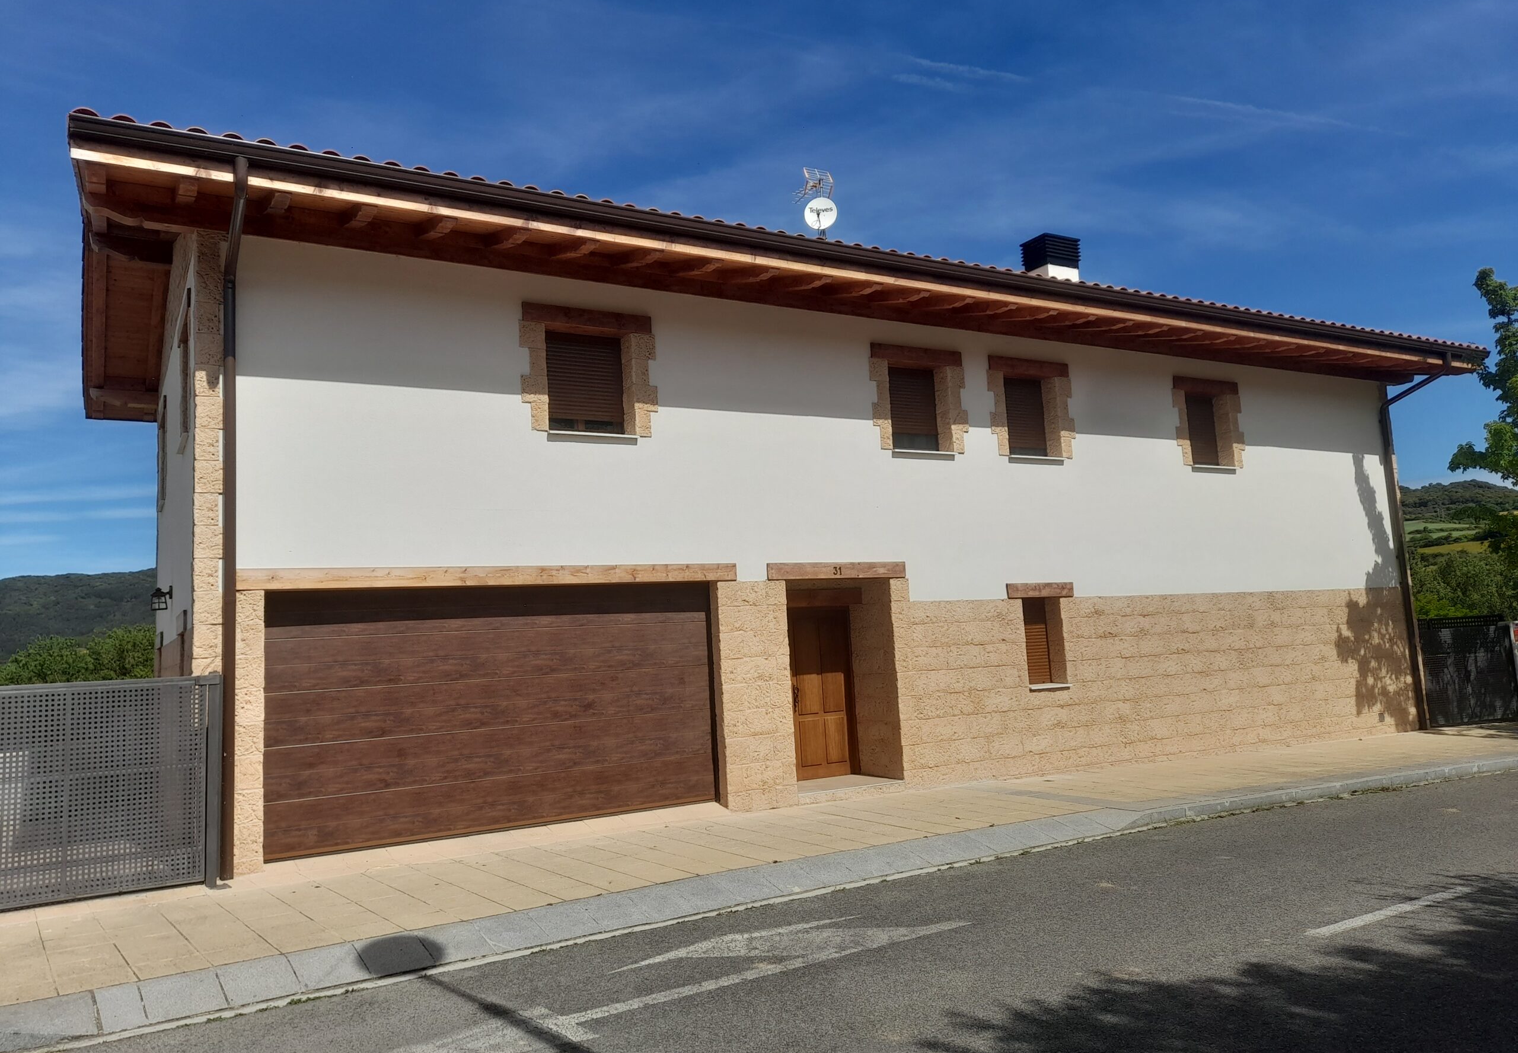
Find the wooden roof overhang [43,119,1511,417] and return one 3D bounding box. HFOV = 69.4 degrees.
[{"bbox_3d":[1.282,-3.060,18.630,21.900,1.900,10.100,1,-8,-31],"label":"wooden roof overhang"}]

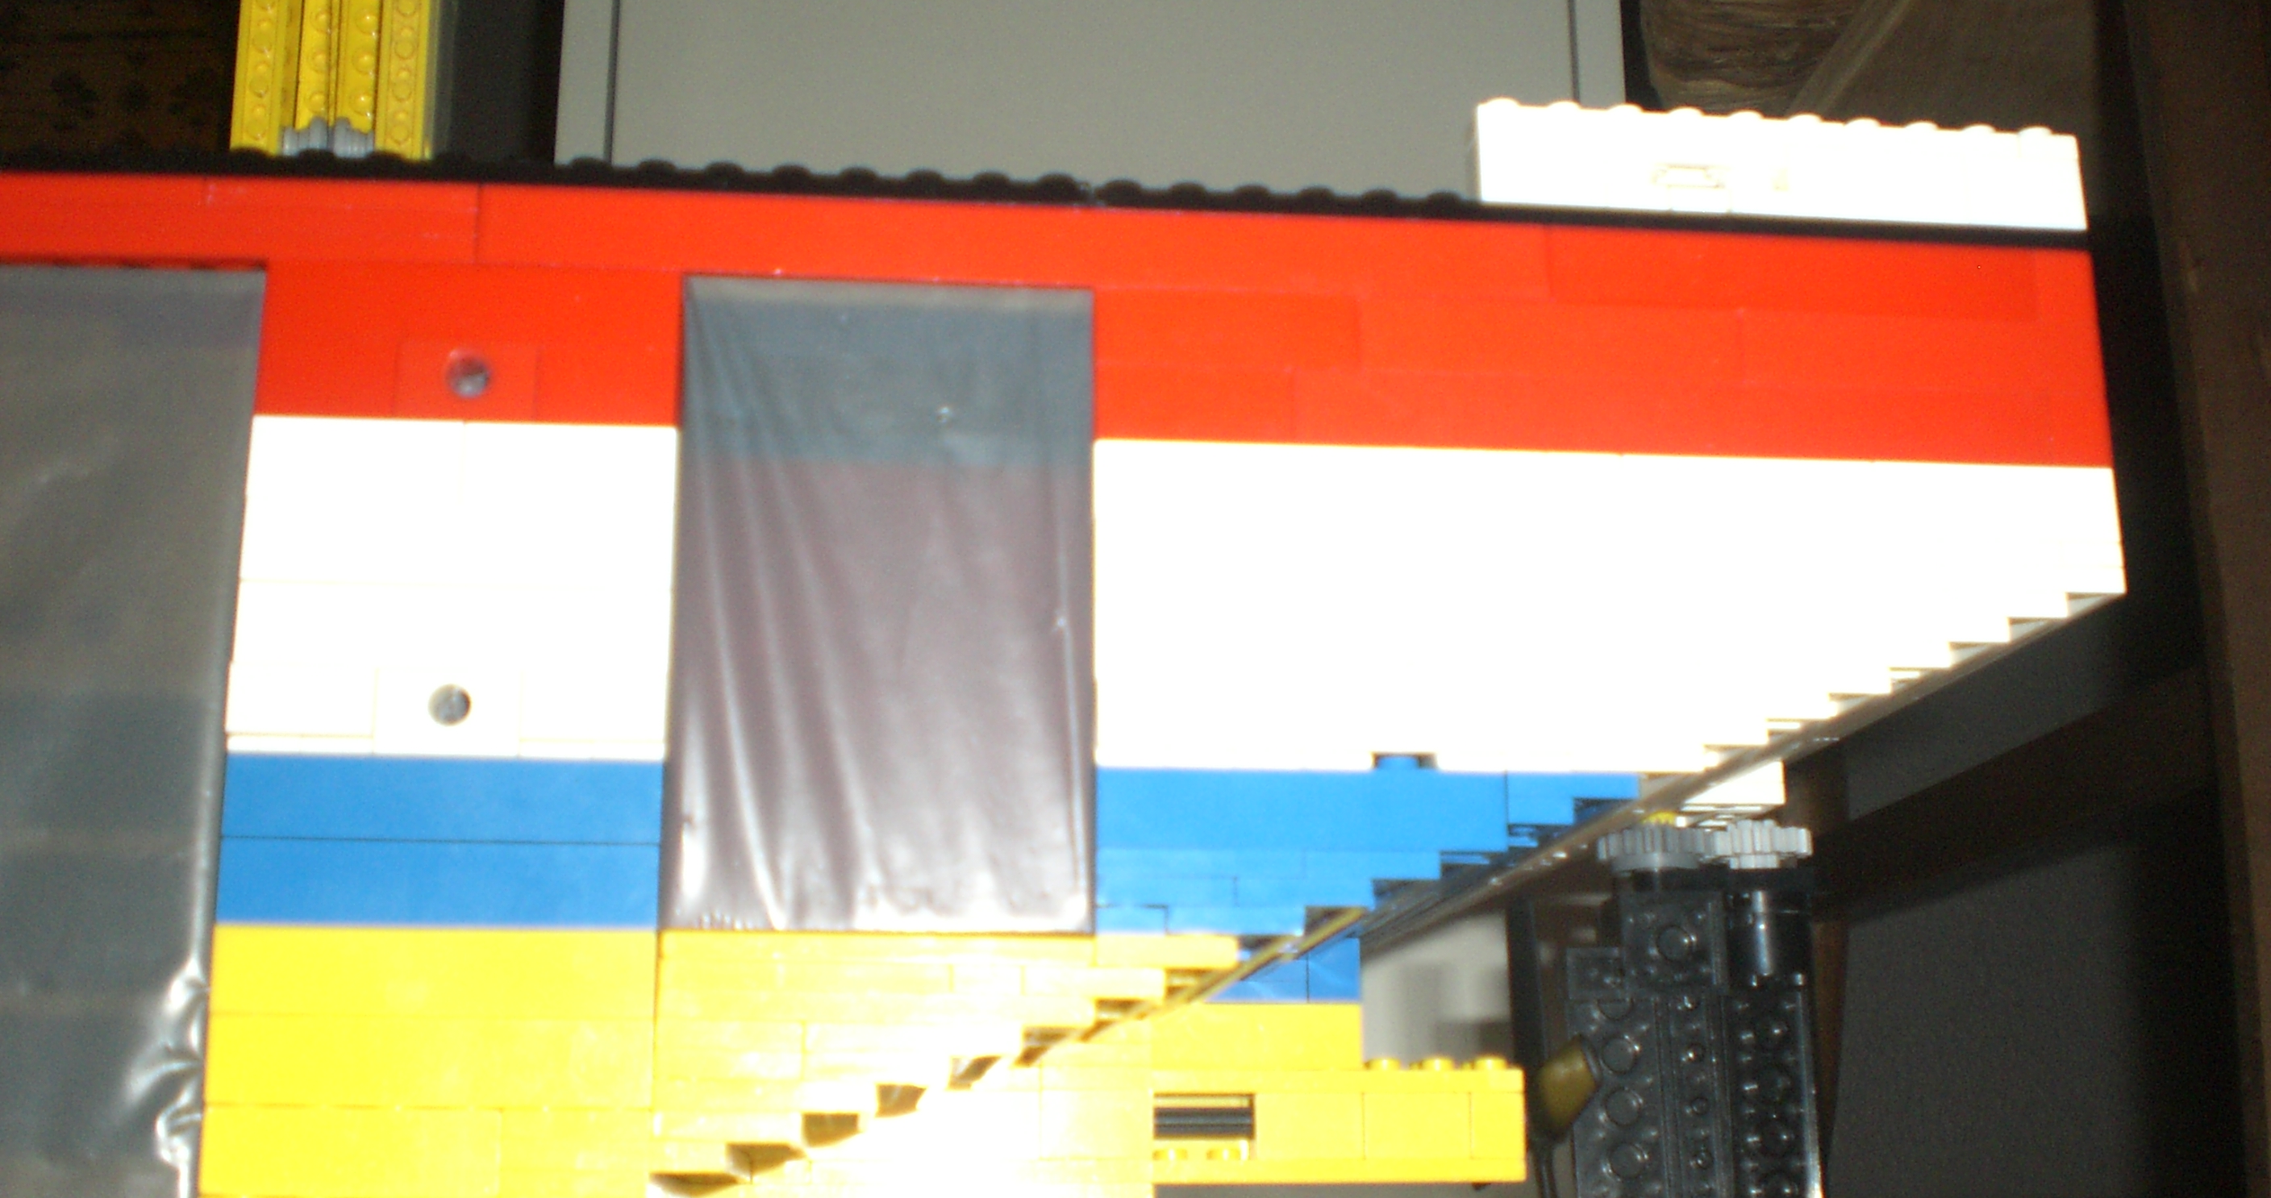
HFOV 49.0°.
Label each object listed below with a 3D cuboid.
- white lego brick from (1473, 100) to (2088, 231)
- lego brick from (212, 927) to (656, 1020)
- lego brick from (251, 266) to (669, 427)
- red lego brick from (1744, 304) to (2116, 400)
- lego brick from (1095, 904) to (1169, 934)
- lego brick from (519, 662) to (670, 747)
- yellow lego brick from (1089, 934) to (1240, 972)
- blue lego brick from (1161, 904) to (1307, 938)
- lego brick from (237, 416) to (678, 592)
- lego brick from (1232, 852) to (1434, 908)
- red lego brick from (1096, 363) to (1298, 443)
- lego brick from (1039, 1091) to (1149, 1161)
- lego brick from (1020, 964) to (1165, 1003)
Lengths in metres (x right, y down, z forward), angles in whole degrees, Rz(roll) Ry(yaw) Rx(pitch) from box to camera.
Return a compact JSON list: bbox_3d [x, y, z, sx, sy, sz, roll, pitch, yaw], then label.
[{"bbox_3d":[0.081,-0.054,0.316,0.080,0.014,0.008,1,-13,-7],"label":"white lego brick"},{"bbox_3d":[-0.077,0.042,0.277,0.048,0.010,0.009,1,-12,-7],"label":"lego brick"},{"bbox_3d":[-0.077,-0.029,0.292,0.048,0.020,0.009,1,-12,-7],"label":"lego brick"},{"bbox_3d":[0.097,-0.030,0.314,0.048,0.010,0.009,1,-12,-7],"label":"red lego brick"},{"bbox_3d":[-0.001,0.037,0.281,0.008,0.003,0.008,1,-14,-7],"label":"lego brick"},{"bbox_3d":[-0.060,0.013,0.280,0.016,0.009,0.008,1,-14,-7],"label":"lego brick"},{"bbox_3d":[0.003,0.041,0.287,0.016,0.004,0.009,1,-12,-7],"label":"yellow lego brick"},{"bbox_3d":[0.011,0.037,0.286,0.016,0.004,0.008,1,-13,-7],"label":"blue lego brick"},{"bbox_3d":[-0.076,-0.009,0.283,0.048,0.019,0.008,1,-14,-7],"label":"lego brick"},{"bbox_3d":[0.023,0.033,0.291,0.024,0.007,0.009,1,-12,-7],"label":"lego brick"},{"bbox_3d":[0.006,-0.022,0.297,0.024,0.010,0.008,1,-14,-7],"label":"red lego brick"},{"bbox_3d":[-0.006,0.077,0.366,0.016,0.010,0.009,1,-12,-7],"label":"lego brick"},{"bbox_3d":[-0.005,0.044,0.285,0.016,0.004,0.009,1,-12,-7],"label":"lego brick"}]

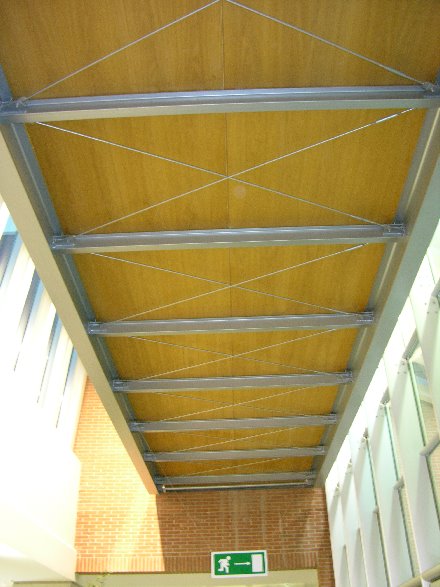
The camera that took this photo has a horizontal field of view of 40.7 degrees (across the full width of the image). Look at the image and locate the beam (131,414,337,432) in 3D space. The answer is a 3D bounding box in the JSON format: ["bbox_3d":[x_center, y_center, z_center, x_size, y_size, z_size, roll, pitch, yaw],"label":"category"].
[{"bbox_3d":[0.186,1.832,8.363,2.880,0.136,0.067,-2,-33,1],"label":"beam"}]

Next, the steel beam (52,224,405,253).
[{"bbox_3d":[0.064,-0.453,4.887,2.880,0.136,0.067,-2,-33,1],"label":"steel beam"}]

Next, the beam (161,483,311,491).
[{"bbox_3d":[0.290,3.501,10.753,2.664,0.050,0.050,-2,-33,1],"label":"beam"}]

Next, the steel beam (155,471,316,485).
[{"bbox_3d":[0.275,3.315,10.691,2.880,0.136,0.067,-2,-33,1],"label":"steel beam"}]

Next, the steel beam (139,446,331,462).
[{"bbox_3d":[0.244,2.584,9.523,2.880,0.136,0.067,-2,-33,1],"label":"steel beam"}]

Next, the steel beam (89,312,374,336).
[{"bbox_3d":[0.112,0.316,6.046,2.880,0.136,0.067,-2,-33,1],"label":"steel beam"}]

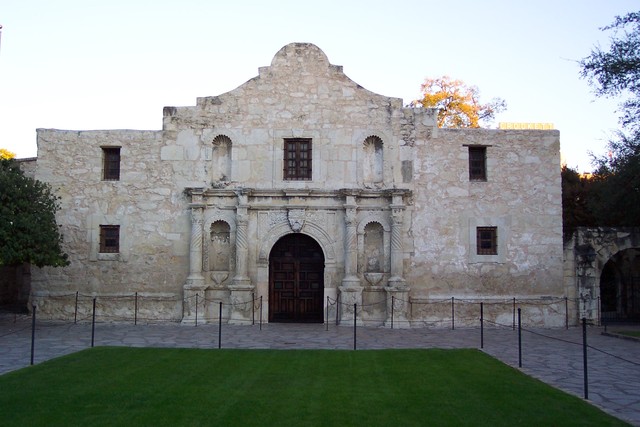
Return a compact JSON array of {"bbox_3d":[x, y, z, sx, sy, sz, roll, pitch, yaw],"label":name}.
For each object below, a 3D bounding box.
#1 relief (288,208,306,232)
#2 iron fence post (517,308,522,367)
[{"bbox_3d":[-0.820,0.269,24.268,0.644,0.843,0.220,0,-5,1],"label":"relief"},{"bbox_3d":[3.772,2.358,12.758,0.052,1.107,0.052,0,-5,1],"label":"iron fence post"}]

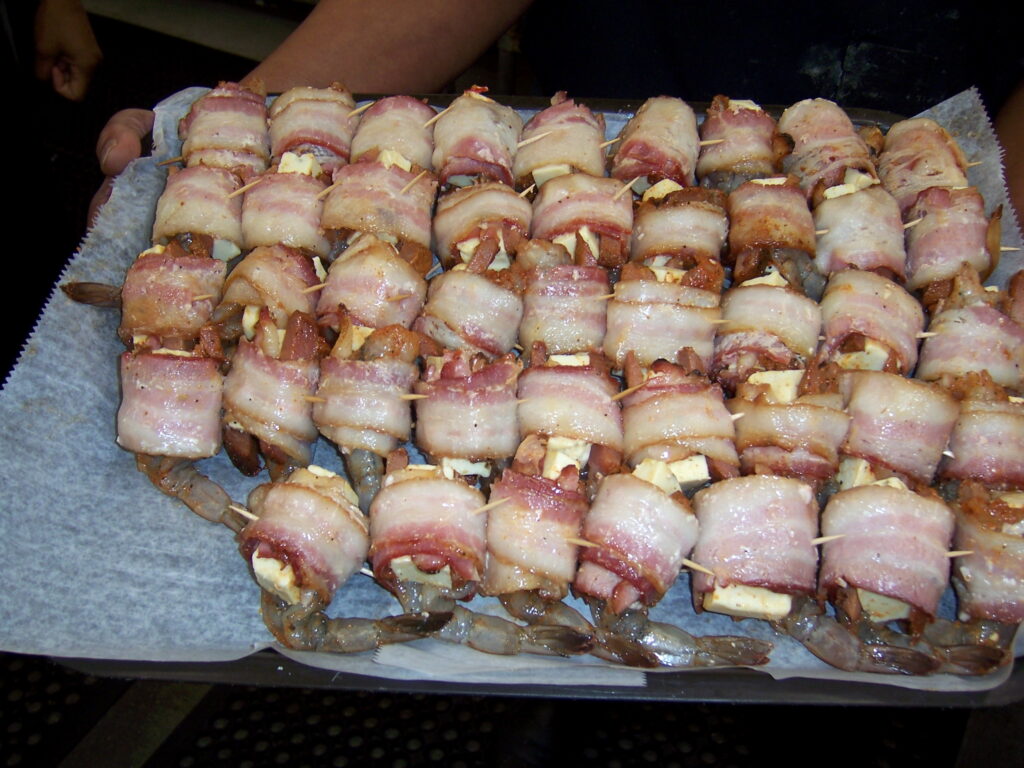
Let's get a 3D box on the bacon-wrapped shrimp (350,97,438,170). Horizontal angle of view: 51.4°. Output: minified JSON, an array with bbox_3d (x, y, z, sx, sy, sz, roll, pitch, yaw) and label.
[{"bbox_3d":[-0.062,-0.124,0.561,0.043,0.035,0.044,2,60,0],"label":"bacon-wrapped shrimp"}]

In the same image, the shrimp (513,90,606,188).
[{"bbox_3d":[0.025,-0.127,0.564,0.045,0.035,0.045,2,60,0],"label":"shrimp"}]

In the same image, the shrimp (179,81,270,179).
[{"bbox_3d":[-0.151,-0.132,0.563,0.044,0.035,0.044,-5,60,-4],"label":"shrimp"}]

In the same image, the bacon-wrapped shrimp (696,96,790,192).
[{"bbox_3d":[0.121,-0.125,0.564,0.043,0.035,0.043,-3,60,-2],"label":"bacon-wrapped shrimp"}]

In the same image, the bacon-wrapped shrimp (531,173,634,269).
[{"bbox_3d":[0.037,-0.082,0.564,0.053,0.040,0.044,1,64,-1],"label":"bacon-wrapped shrimp"}]

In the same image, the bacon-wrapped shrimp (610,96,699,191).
[{"bbox_3d":[0.078,-0.128,0.588,0.046,0.040,0.043,9,64,2],"label":"bacon-wrapped shrimp"}]

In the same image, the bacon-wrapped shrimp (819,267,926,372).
[{"bbox_3d":[0.183,-0.028,0.543,0.050,0.040,0.046,6,64,1],"label":"bacon-wrapped shrimp"}]

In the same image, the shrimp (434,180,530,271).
[{"bbox_3d":[-0.016,-0.076,0.560,0.050,0.040,0.043,1,64,-1],"label":"shrimp"}]

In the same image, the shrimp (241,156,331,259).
[{"bbox_3d":[-0.119,-0.091,0.564,0.046,0.040,0.047,-1,64,-3],"label":"shrimp"}]

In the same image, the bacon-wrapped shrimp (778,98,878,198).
[{"bbox_3d":[0.165,-0.120,0.561,0.042,0.036,0.046,-9,61,-6],"label":"bacon-wrapped shrimp"}]

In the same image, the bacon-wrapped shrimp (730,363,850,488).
[{"bbox_3d":[0.123,0.020,0.479,0.050,0.037,0.047,2,60,0],"label":"bacon-wrapped shrimp"}]

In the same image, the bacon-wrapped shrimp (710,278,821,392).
[{"bbox_3d":[0.119,-0.019,0.502,0.047,0.036,0.046,9,60,4],"label":"bacon-wrapped shrimp"}]

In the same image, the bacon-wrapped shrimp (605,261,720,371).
[{"bbox_3d":[0.076,-0.029,0.540,0.055,0.040,0.050,1,64,-1],"label":"bacon-wrapped shrimp"}]

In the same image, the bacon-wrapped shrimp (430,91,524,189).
[{"bbox_3d":[-0.018,-0.127,0.562,0.044,0.036,0.045,2,60,0],"label":"bacon-wrapped shrimp"}]

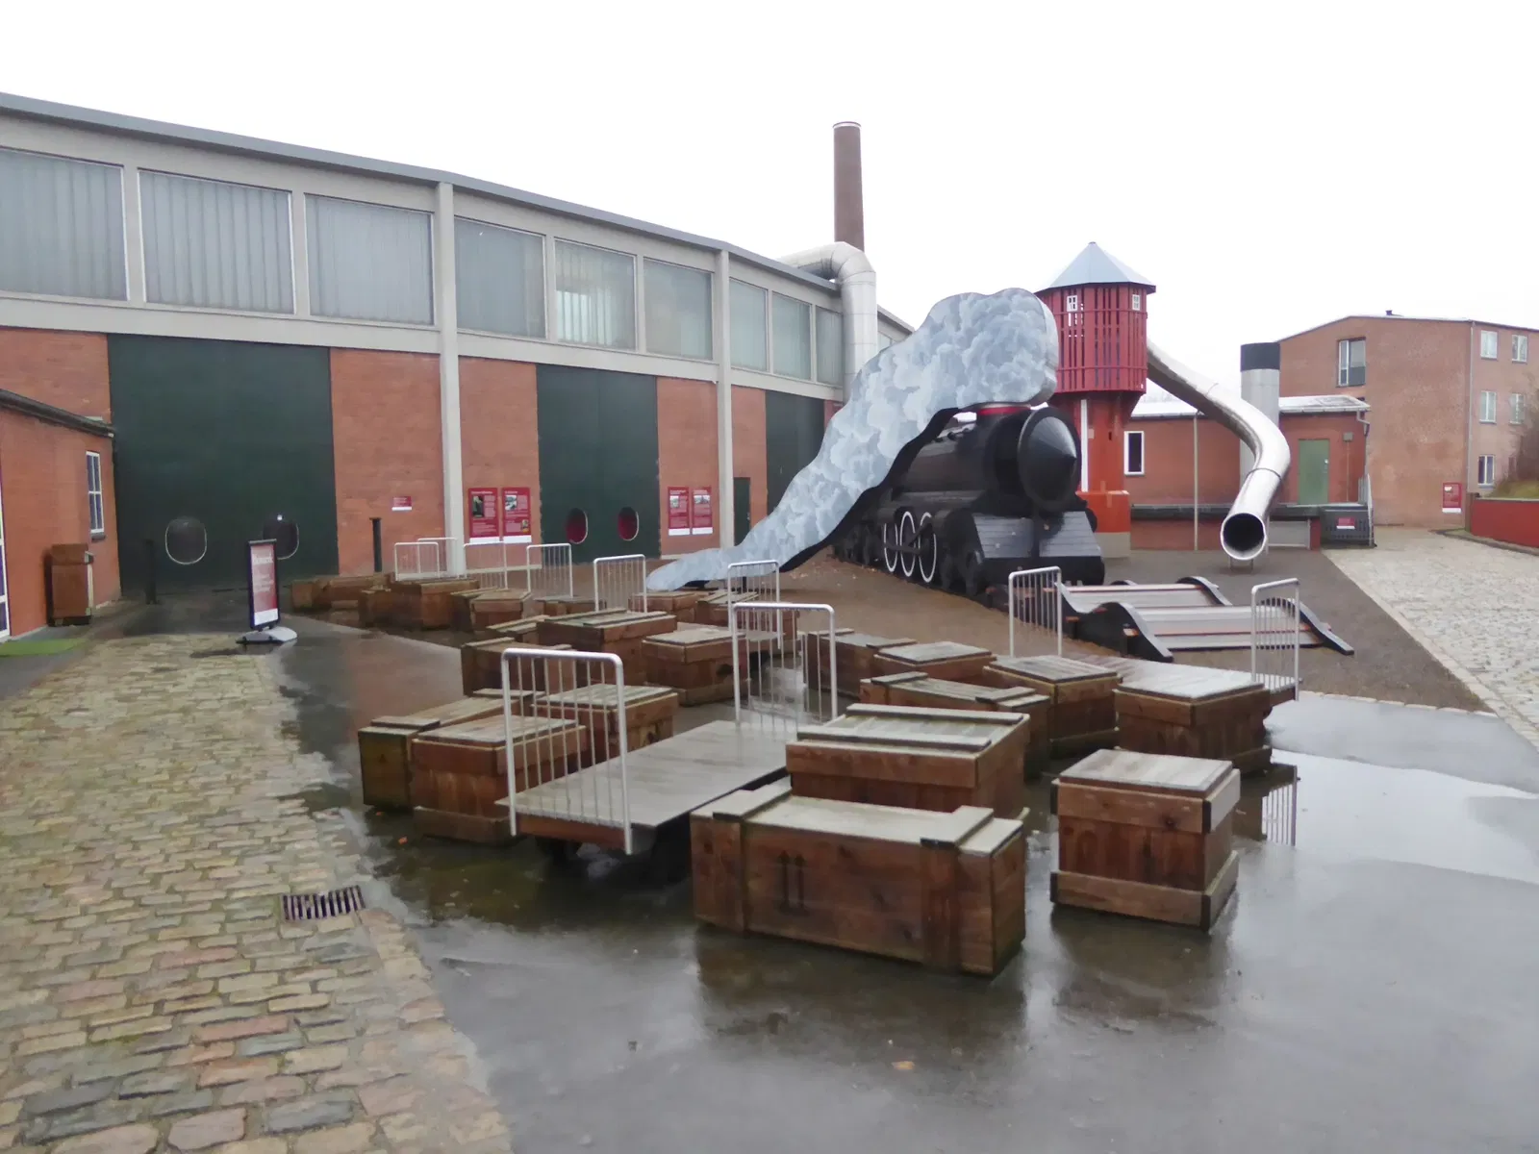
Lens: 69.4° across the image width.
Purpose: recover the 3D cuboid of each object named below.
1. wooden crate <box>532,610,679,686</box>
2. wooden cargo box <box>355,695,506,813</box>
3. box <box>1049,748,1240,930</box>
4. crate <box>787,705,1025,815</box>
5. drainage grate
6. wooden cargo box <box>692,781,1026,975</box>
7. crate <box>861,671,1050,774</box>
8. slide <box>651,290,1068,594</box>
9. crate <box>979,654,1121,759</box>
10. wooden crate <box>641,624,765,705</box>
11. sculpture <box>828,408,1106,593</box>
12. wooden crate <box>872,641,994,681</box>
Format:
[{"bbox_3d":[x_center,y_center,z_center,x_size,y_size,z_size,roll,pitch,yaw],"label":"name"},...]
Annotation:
[{"bbox_3d":[-1.412,0.649,9.736,0.847,0.608,0.839,2,5,39],"label":"wooden crate"},{"bbox_3d":[-1.798,0.957,6.437,0.345,0.423,1.275,1,4,20],"label":"wooden cargo box"},{"bbox_3d":[1.453,0.979,4.273,0.558,0.485,0.535,1,5,33],"label":"box"},{"bbox_3d":[0.626,0.948,4.925,0.839,0.608,0.847,1,4,24],"label":"crate"},{"bbox_3d":[-1.798,1.334,4.488,0.310,0.040,0.333,-3,4,-24],"label":"drainage grate"},{"bbox_3d":[0.306,1.072,4.067,1.167,0.431,0.391,1,4,29],"label":"wooden cargo box"},{"bbox_3d":[1.057,0.860,6.444,0.349,0.439,1.149,-4,5,-38],"label":"crate"},{"bbox_3d":[1.182,-2.063,18.003,6.665,4.650,0.930,0,4,22],"label":"slide"},{"bbox_3d":[1.758,0.799,6.907,0.501,0.463,0.710,-3,4,-23],"label":"crate"},{"bbox_3d":[-0.559,0.708,8.809,0.668,0.484,0.554,-5,5,-41],"label":"wooden crate"},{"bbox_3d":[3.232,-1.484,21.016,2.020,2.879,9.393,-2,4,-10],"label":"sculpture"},{"bbox_3d":[1.168,0.783,7.847,0.620,0.495,0.585,-3,4,-22],"label":"wooden crate"}]

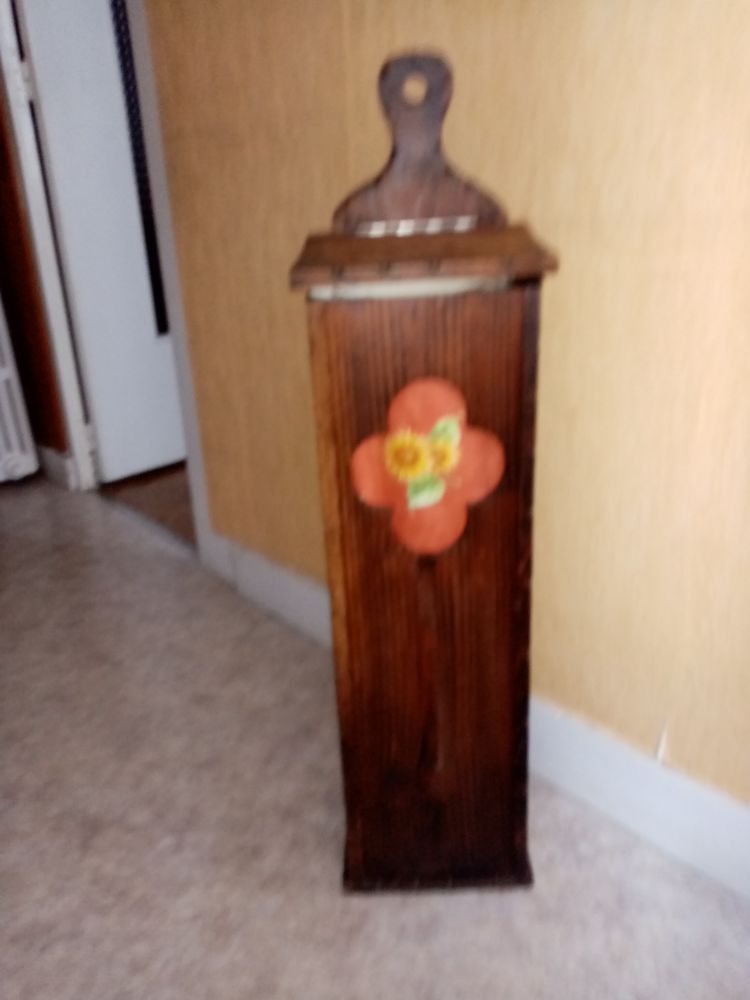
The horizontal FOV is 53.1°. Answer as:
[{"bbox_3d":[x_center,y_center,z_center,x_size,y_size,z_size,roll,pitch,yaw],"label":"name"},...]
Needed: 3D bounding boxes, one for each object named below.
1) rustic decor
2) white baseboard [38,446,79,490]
[{"bbox_3d":[0.050,0.011,0.742,0.211,0.817,0.155,-2,19,2],"label":"rustic decor"},{"bbox_3d":[-0.998,-0.108,2.352,0.026,0.104,0.250,-18,24,-37],"label":"white baseboard"}]

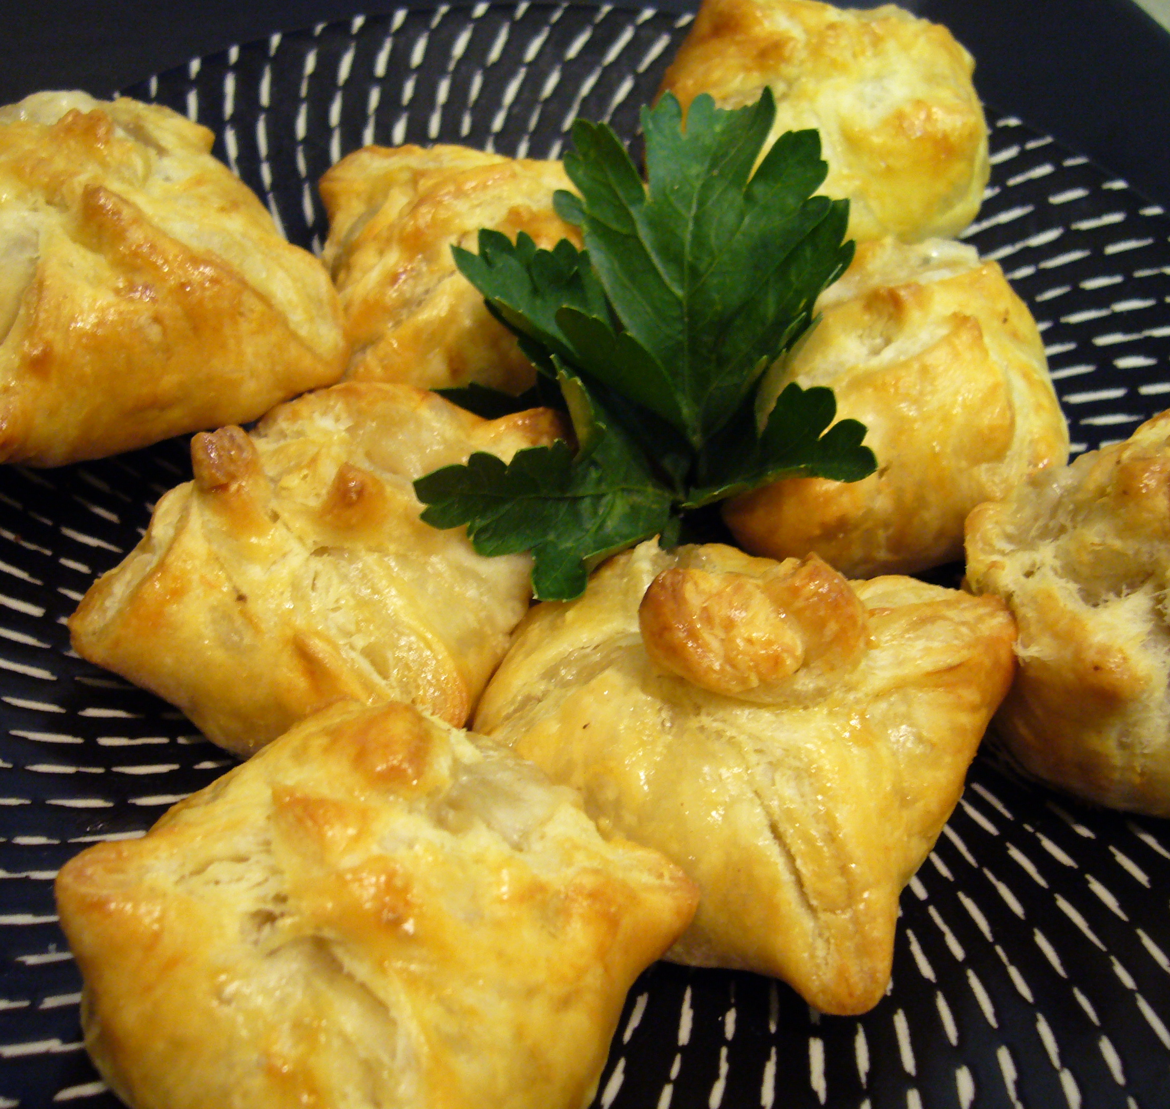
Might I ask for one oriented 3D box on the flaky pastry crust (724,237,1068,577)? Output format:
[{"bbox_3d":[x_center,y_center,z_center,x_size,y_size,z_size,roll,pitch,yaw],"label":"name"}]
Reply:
[{"bbox_3d":[0.049,-0.029,0.248,0.056,0.036,0.051,-10,54,-15],"label":"flaky pastry crust"}]

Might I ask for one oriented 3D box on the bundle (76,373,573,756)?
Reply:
[{"bbox_3d":[-0.038,-0.004,0.215,0.057,0.038,0.053,13,51,3],"label":"bundle"}]

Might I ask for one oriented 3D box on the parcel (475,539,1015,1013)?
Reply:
[{"bbox_3d":[0.025,0.018,0.206,0.058,0.038,0.055,28,54,14],"label":"parcel"}]

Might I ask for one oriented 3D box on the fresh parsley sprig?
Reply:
[{"bbox_3d":[0.009,-0.029,0.220,0.068,0.052,0.066,4,52,-5],"label":"fresh parsley sprig"}]

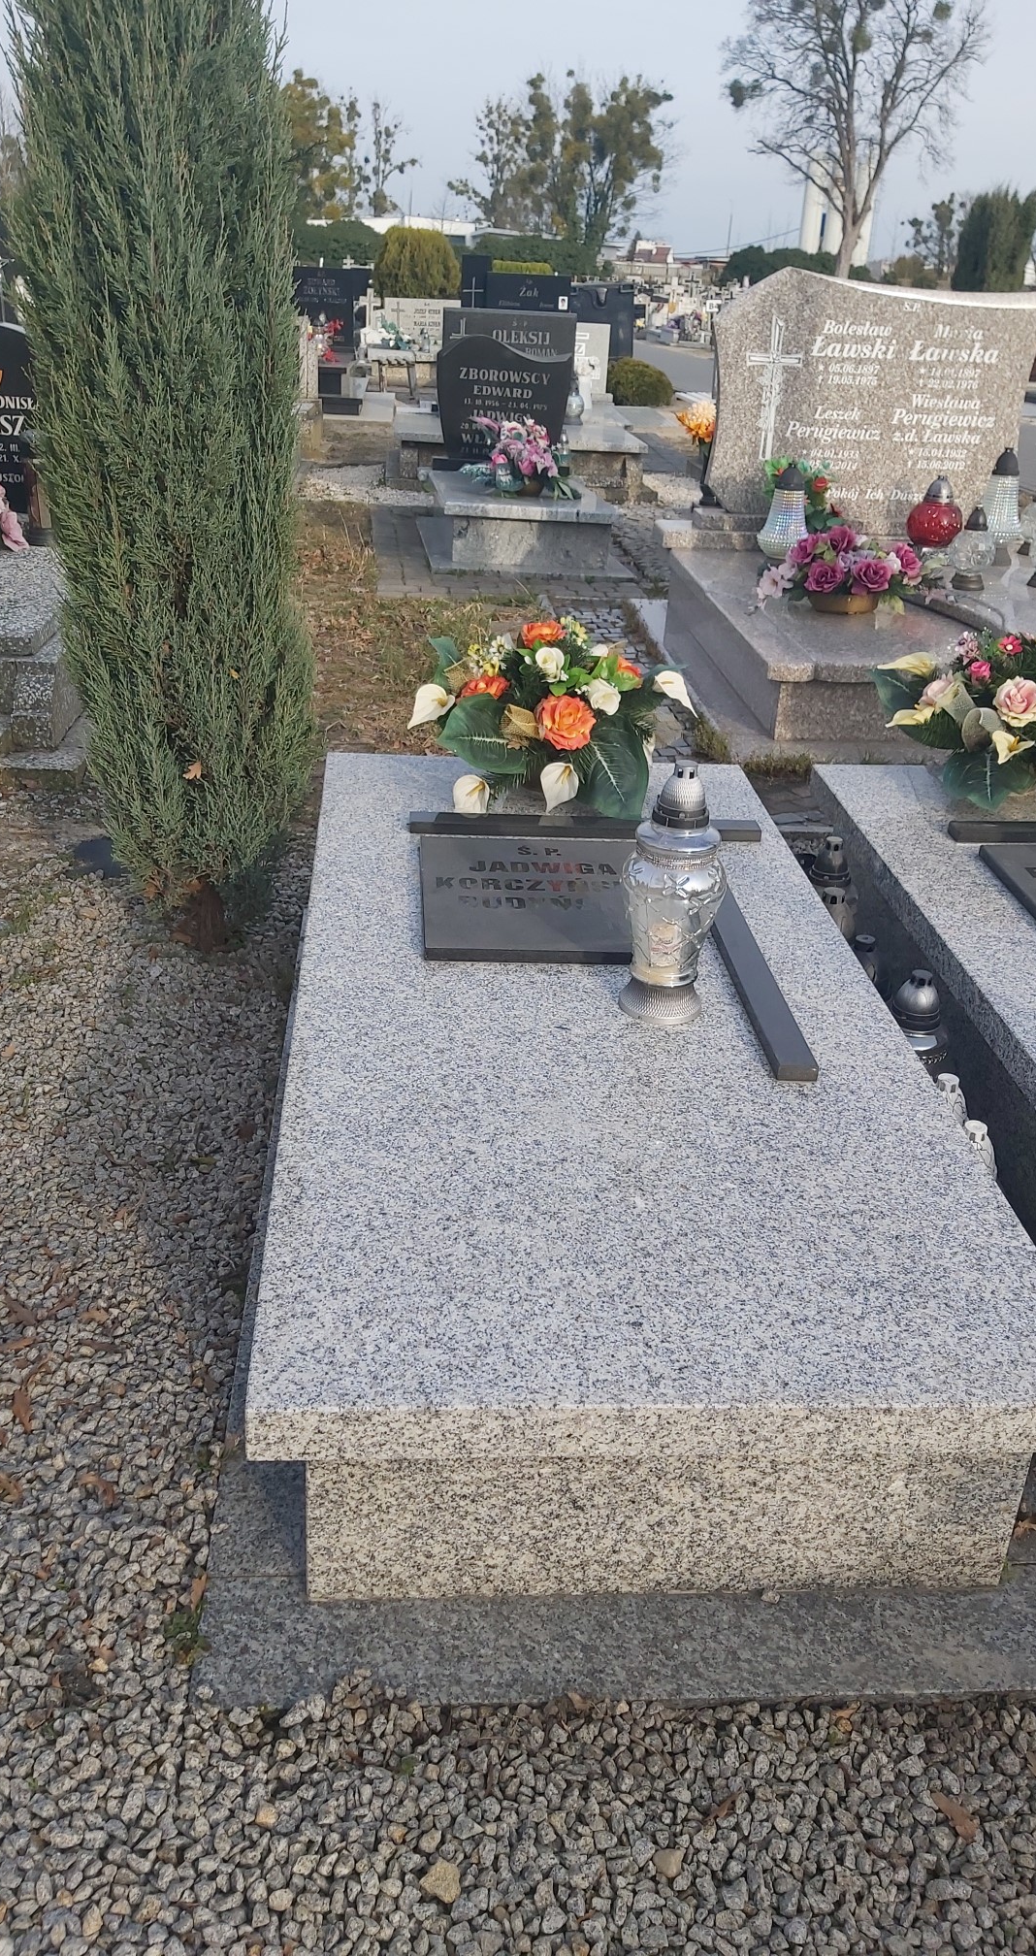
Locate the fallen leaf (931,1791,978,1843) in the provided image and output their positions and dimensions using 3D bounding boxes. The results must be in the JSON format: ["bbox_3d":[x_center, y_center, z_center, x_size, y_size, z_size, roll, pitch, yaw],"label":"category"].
[{"bbox_3d":[0.405,0.778,1.362,0.024,0.013,0.048,-10,30,-25],"label":"fallen leaf"}]

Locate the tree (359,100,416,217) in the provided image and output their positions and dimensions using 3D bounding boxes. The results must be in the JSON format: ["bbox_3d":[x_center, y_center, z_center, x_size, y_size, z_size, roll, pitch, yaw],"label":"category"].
[{"bbox_3d":[-10.057,-61.592,114.127,4.274,11.601,4.274,1,26,-6],"label":"tree"}]

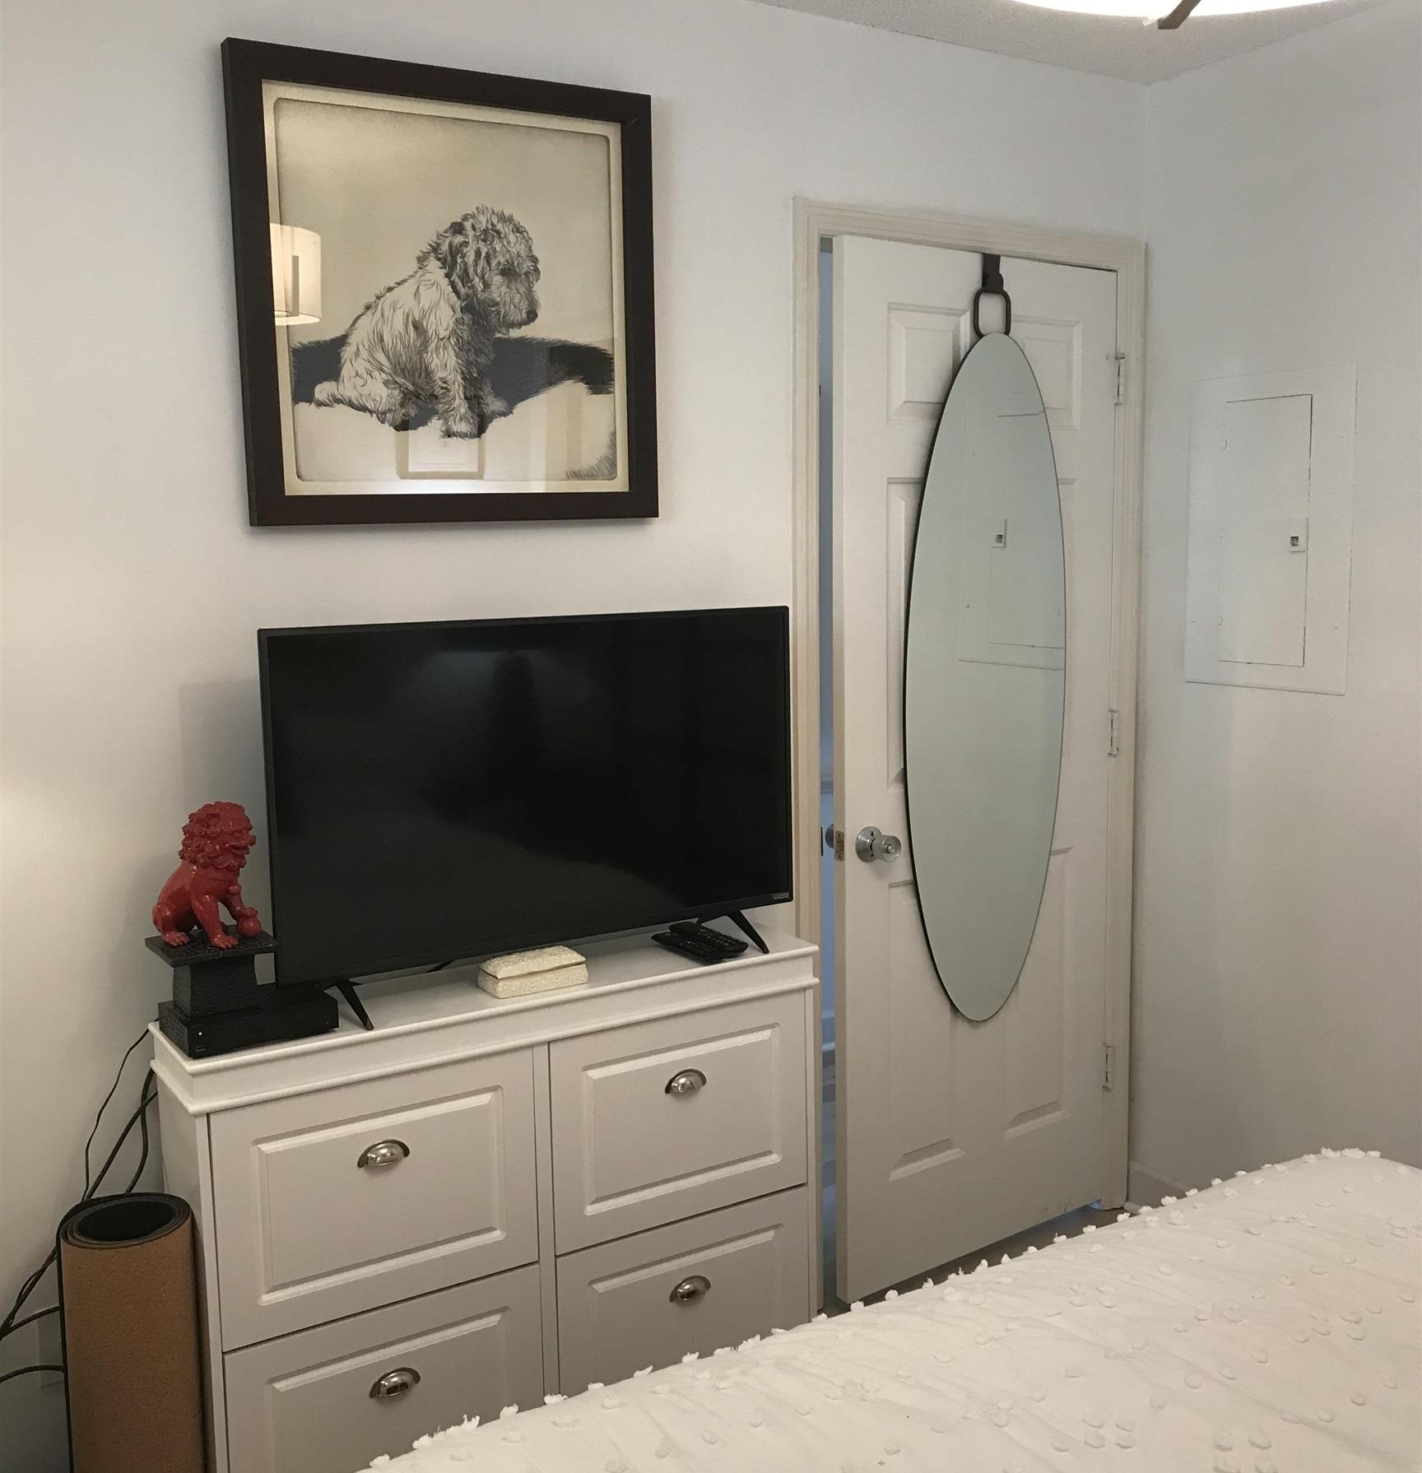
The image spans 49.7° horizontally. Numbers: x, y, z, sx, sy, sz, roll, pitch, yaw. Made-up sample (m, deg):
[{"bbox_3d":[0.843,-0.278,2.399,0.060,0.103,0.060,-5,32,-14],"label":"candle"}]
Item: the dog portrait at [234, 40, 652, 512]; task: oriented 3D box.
[{"bbox_3d":[-0.395,-0.684,2.415,0.686,0.686,0.040,-6,11,-32],"label":"dog portrait"}]

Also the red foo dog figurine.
[{"bbox_3d":[-0.729,0.199,2.227,0.143,0.200,0.095,1,7,14],"label":"red foo dog figurine"}]

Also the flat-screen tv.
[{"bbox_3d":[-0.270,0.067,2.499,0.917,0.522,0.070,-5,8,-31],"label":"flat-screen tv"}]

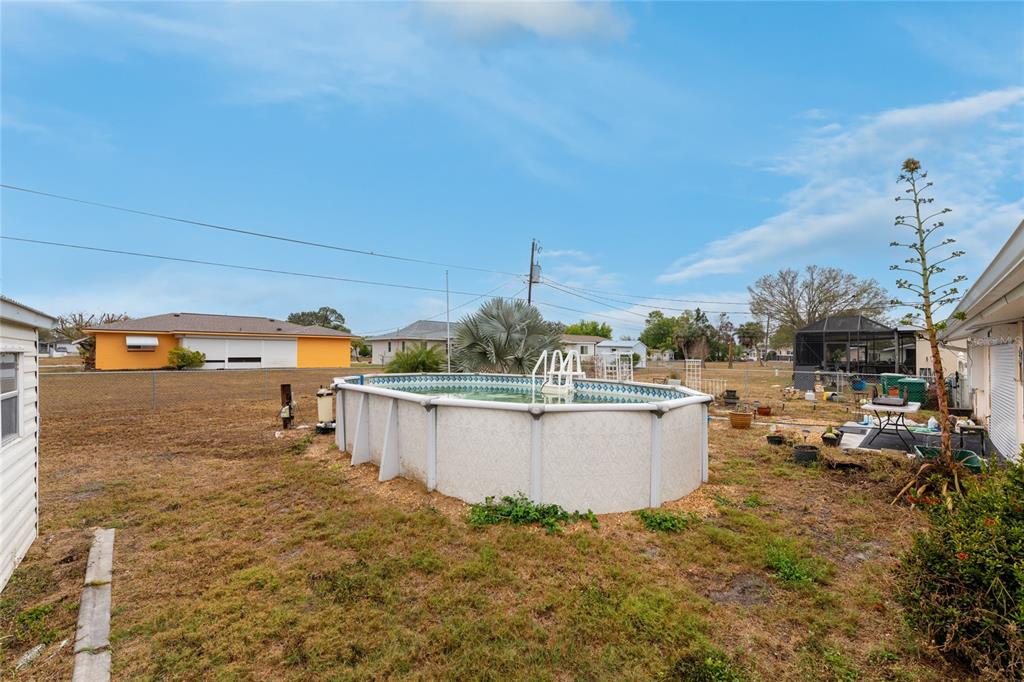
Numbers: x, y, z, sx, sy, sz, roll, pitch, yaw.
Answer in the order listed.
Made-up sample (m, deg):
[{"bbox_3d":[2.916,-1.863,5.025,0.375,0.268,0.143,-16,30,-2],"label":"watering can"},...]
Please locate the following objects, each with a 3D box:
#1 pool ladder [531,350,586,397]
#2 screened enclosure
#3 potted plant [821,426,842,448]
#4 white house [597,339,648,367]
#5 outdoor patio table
[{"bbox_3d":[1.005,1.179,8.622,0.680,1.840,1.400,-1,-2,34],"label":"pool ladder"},{"bbox_3d":[15.831,0.589,18.771,3.500,3.400,4.500,-2,-2,43],"label":"screened enclosure"},{"bbox_3d":[6.273,1.862,7.804,0.400,0.390,0.400,-1,-2,37],"label":"potted plant"},{"bbox_3d":[12.700,1.564,46.000,4.800,3.050,3.900,-1,-2,44],"label":"white house"},{"bbox_3d":[7.850,1.717,8.230,1.750,0.740,0.760,1,-2,-43],"label":"outdoor patio table"}]

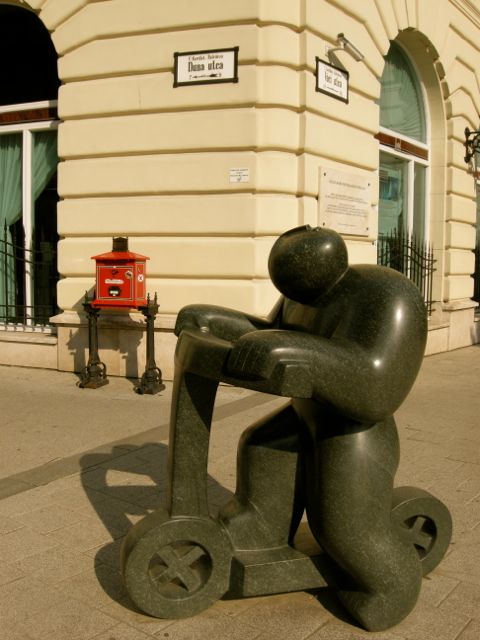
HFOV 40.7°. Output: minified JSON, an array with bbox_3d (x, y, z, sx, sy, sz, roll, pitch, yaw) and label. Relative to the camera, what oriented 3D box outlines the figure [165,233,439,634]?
[{"bbox_3d":[0.315,0.398,2.813,1.056,1.609,0.799,-1,5,-20],"label":"figure"}]

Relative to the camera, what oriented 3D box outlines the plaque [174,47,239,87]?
[{"bbox_3d":[-0.412,-3.039,7.792,0.820,0.405,0.041,2,5,19],"label":"plaque"}]

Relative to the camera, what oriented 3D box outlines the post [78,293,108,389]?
[{"bbox_3d":[-1.756,0.220,7.791,0.236,1.127,0.369,2,5,19],"label":"post"}]

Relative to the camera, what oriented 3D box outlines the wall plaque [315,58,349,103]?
[{"bbox_3d":[1.169,-2.982,8.098,0.041,0.405,0.810,4,6,38],"label":"wall plaque"}]

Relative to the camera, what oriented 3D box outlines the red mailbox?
[{"bbox_3d":[-1.388,-0.560,7.588,0.564,0.820,0.379,2,5,19],"label":"red mailbox"}]

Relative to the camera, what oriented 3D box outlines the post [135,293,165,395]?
[{"bbox_3d":[-1.033,0.252,7.508,0.236,1.127,0.369,2,5,19],"label":"post"}]

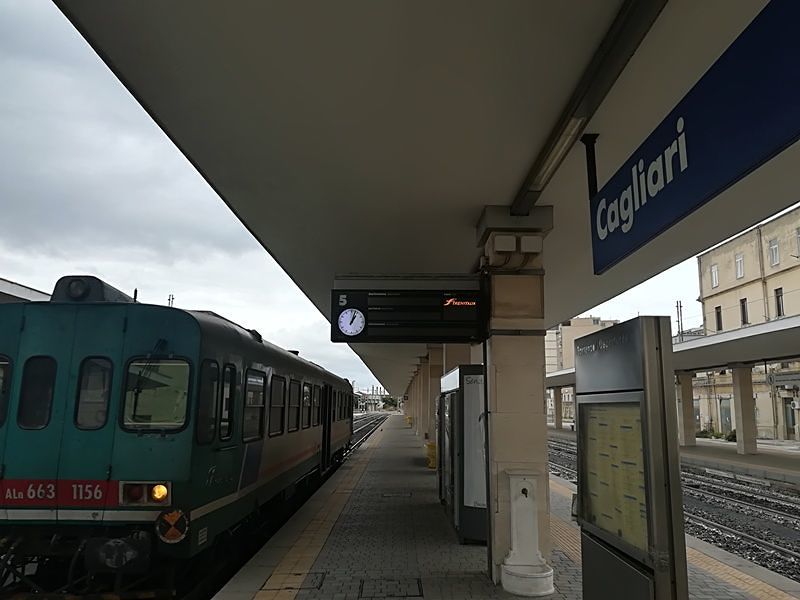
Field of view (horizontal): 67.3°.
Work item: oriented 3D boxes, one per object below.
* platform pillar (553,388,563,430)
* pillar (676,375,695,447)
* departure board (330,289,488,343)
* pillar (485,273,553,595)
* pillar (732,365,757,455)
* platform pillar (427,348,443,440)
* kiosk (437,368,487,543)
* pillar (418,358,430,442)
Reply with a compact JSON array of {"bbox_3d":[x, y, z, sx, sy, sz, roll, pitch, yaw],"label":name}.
[{"bbox_3d":[14.029,9.558,53.222,0.550,3.588,0.550,1,-10,0],"label":"platform pillar"},{"bbox_3d":[14.076,5.372,29.605,0.550,3.588,0.550,1,-10,0],"label":"pillar"},{"bbox_3d":[0.084,0.187,6.626,1.678,0.590,0.197,1,-10,0],"label":"departure board"},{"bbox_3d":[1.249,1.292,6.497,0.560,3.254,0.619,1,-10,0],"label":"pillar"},{"bbox_3d":[14.086,4.506,24.717,0.550,3.588,0.550,1,-10,0],"label":"pillar"},{"bbox_3d":[1.220,3.361,19.413,0.550,3.686,0.550,1,-10,0],"label":"platform pillar"},{"bbox_3d":[1.205,2.334,9.642,0.840,2.298,3.499,1,-10,0],"label":"kiosk"},{"bbox_3d":[1.208,4.487,25.767,0.550,3.686,0.550,1,-10,0],"label":"pillar"}]

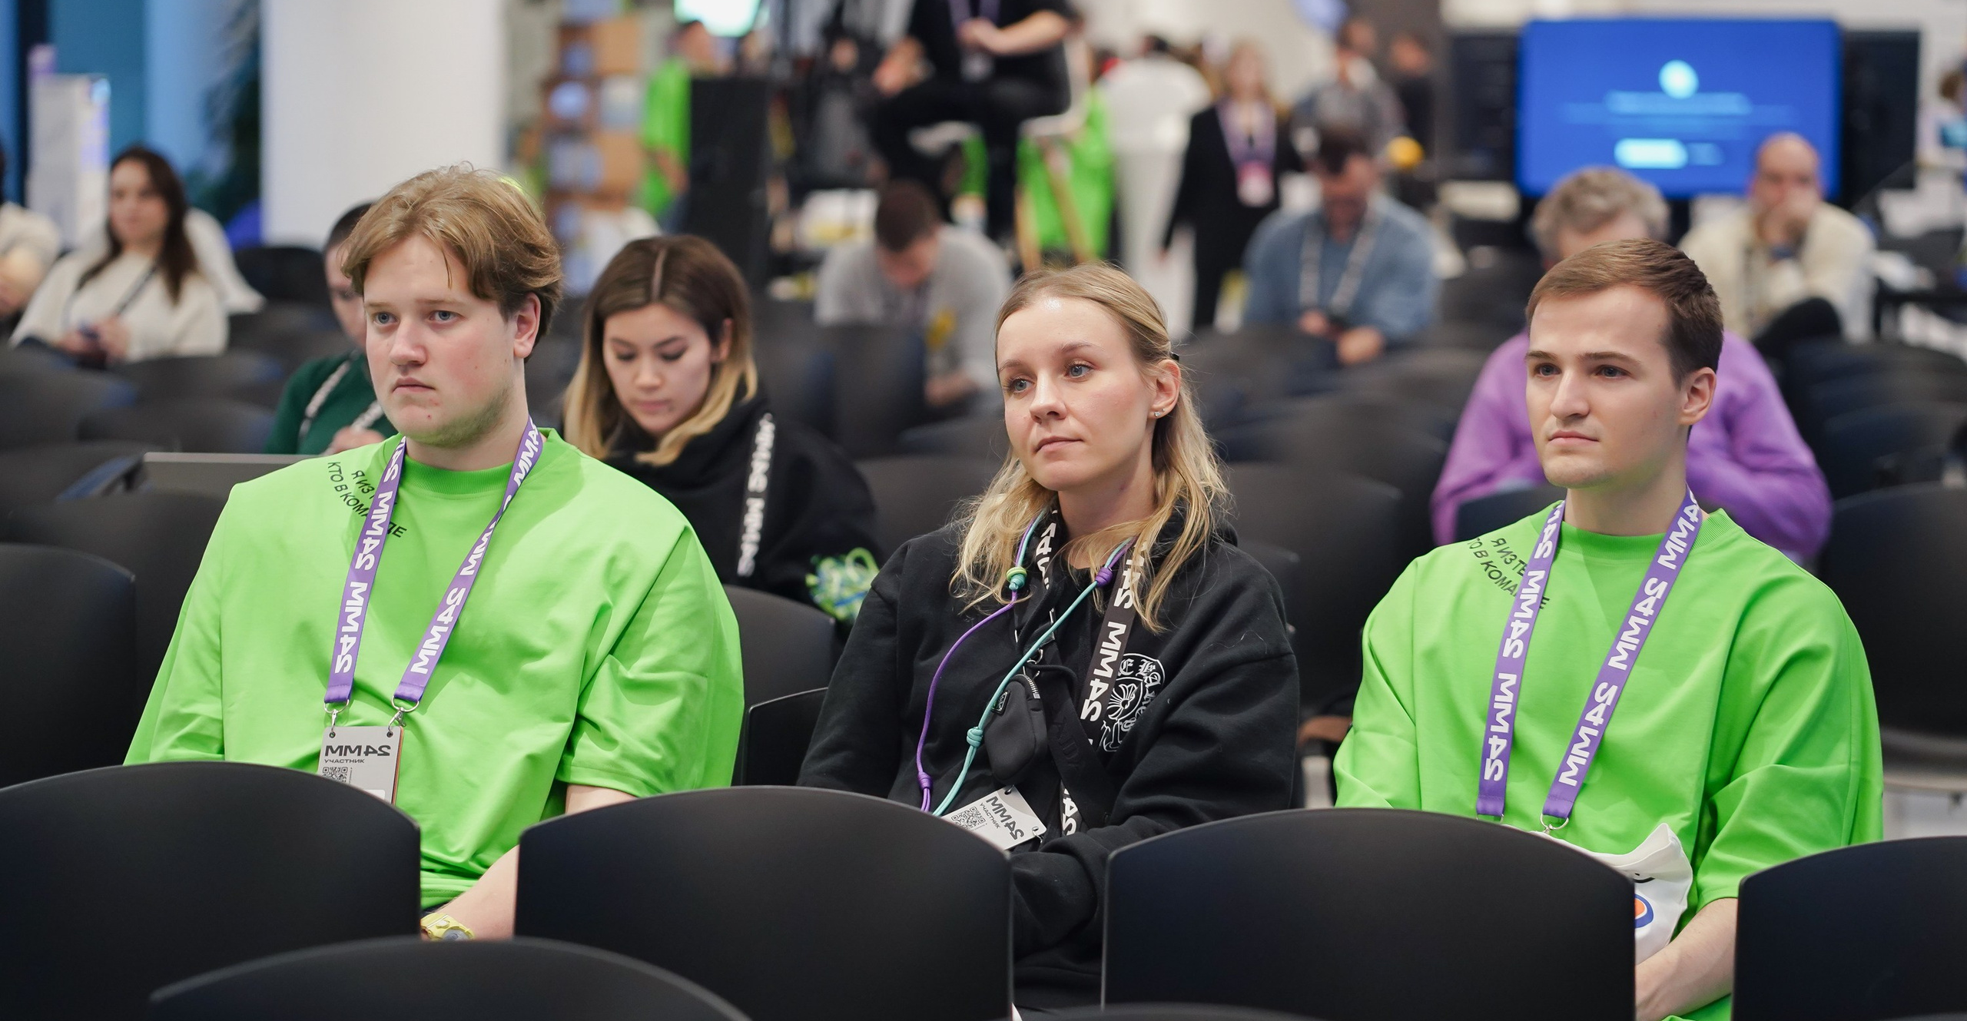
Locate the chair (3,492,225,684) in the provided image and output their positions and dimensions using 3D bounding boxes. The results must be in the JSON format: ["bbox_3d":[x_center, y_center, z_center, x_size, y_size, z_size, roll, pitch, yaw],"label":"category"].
[{"bbox_3d":[-1.262,0.386,6.507,0.480,0.800,0.530,2,5,13],"label":"chair"}]

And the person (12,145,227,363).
[{"bbox_3d":[-2.163,-0.265,11.400,0.540,1.240,0.840,2,5,14],"label":"person"}]

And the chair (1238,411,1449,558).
[{"bbox_3d":[0.596,0.245,8.307,0.480,0.800,0.530,2,5,13],"label":"chair"}]

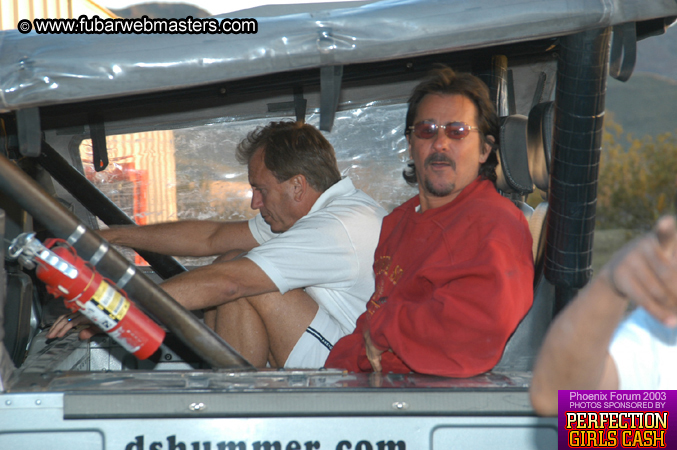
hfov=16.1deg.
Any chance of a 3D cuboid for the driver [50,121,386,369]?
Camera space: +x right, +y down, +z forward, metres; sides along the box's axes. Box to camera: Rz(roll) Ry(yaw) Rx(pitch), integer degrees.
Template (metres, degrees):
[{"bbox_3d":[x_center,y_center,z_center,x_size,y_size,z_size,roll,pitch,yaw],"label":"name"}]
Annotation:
[{"bbox_3d":[-0.265,0.195,5.380,0.760,0.880,0.550,0,3,-9],"label":"driver"}]

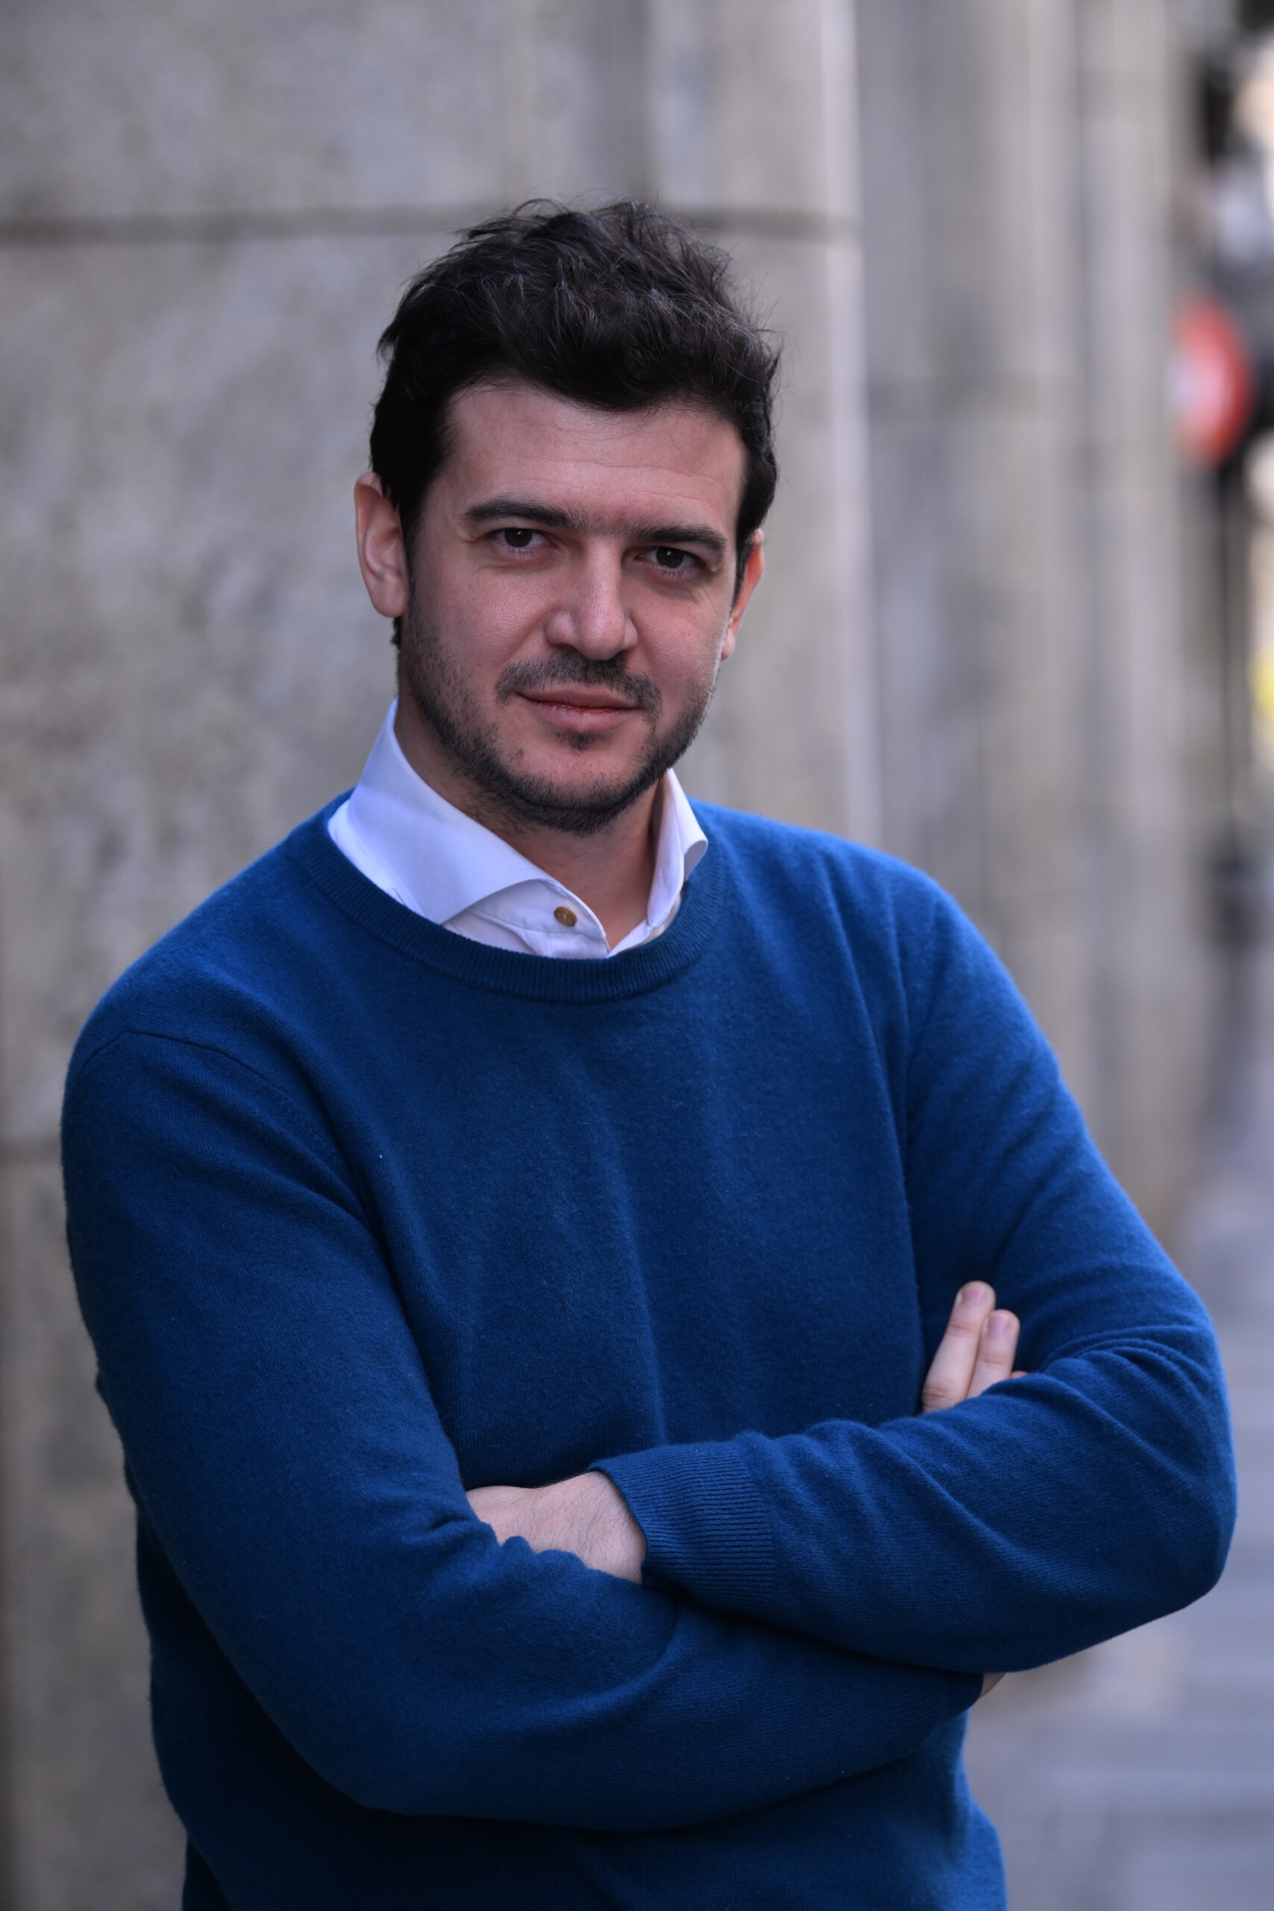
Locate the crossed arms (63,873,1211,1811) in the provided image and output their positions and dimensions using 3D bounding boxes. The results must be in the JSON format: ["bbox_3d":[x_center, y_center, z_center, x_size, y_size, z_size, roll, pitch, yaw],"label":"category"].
[{"bbox_3d":[0.004,0.161,2.870,0.475,0.375,0.300,-4,3,-27],"label":"crossed arms"}]

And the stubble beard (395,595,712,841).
[{"bbox_3d":[-0.033,-0.099,2.850,0.130,0.092,0.097,8,3,-14],"label":"stubble beard"}]

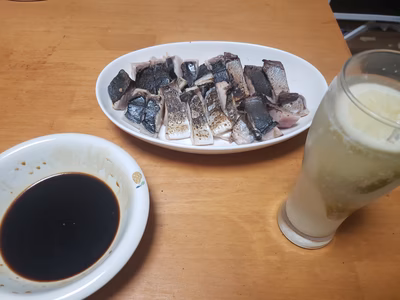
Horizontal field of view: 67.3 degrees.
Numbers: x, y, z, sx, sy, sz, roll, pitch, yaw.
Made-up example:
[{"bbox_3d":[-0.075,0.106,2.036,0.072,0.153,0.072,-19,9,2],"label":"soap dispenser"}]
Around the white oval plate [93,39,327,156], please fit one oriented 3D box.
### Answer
[{"bbox_3d":[0.017,-0.060,0.351,0.260,0.035,0.167,1,56,-3],"label":"white oval plate"}]

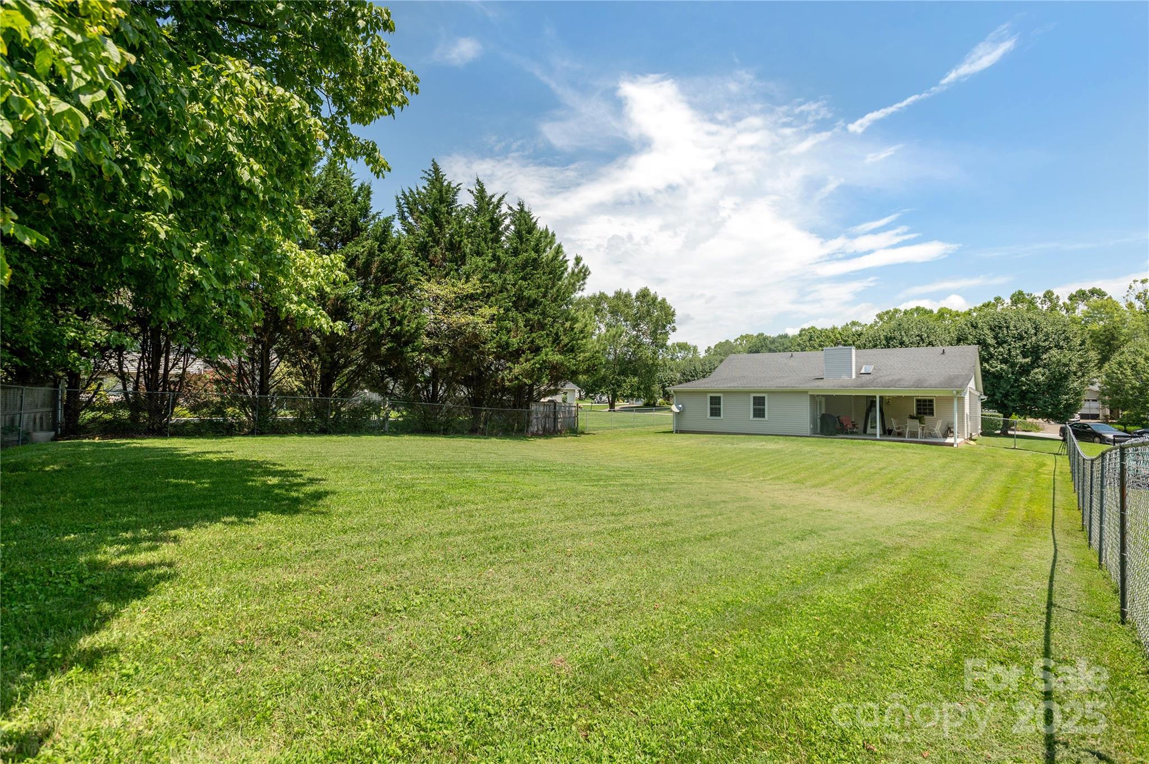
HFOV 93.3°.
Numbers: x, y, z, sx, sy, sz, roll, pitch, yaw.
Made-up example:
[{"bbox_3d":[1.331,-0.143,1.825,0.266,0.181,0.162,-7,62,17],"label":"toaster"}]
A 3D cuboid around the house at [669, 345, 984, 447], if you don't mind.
[{"bbox_3d":[16.904,0.544,35.594,15.630,5.481,16.039,-1,-1,39],"label":"house"}]

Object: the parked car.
[{"bbox_3d":[39.420,3.880,41.080,1.820,1.460,4.800,0,-1,7],"label":"parked car"}]

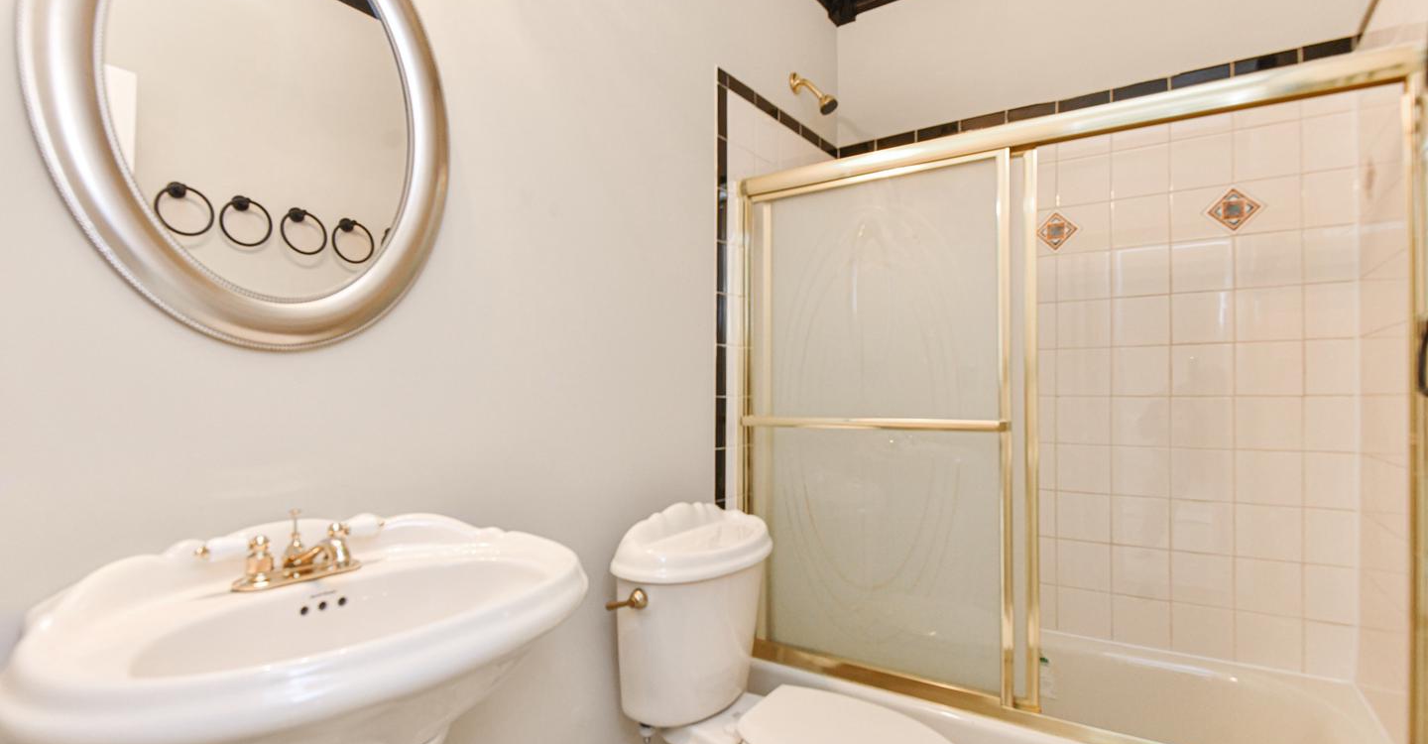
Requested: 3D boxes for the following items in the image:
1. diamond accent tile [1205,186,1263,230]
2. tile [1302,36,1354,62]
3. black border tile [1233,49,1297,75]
[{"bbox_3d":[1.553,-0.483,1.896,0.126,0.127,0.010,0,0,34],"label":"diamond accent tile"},{"bbox_3d":[1.725,-0.903,1.785,0.101,0.042,0.012,0,0,34],"label":"tile"},{"bbox_3d":[1.587,-0.887,1.824,0.150,0.046,0.010,0,0,33],"label":"black border tile"}]

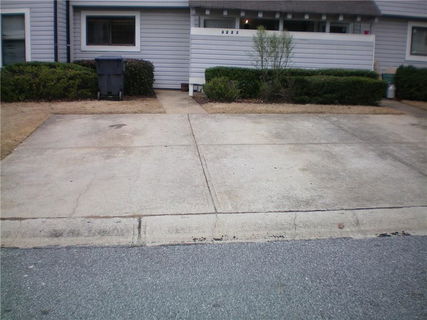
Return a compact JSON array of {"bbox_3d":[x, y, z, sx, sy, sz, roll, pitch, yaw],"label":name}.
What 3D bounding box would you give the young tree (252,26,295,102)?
[{"bbox_3d":[1.538,-2.448,12.100,1.003,1.910,1.000,-1,9,-7],"label":"young tree"}]

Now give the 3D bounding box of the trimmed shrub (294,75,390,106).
[{"bbox_3d":[3.305,-1.823,12.300,2.475,0.721,0.800,-1,9,-7],"label":"trimmed shrub"}]

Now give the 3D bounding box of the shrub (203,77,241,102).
[{"bbox_3d":[0.228,-1.813,12.050,0.902,0.657,0.800,-1,9,-7],"label":"shrub"}]

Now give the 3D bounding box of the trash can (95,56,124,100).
[{"bbox_3d":[-2.683,-2.108,12.200,0.670,1.080,0.800,-1,9,-6],"label":"trash can"}]

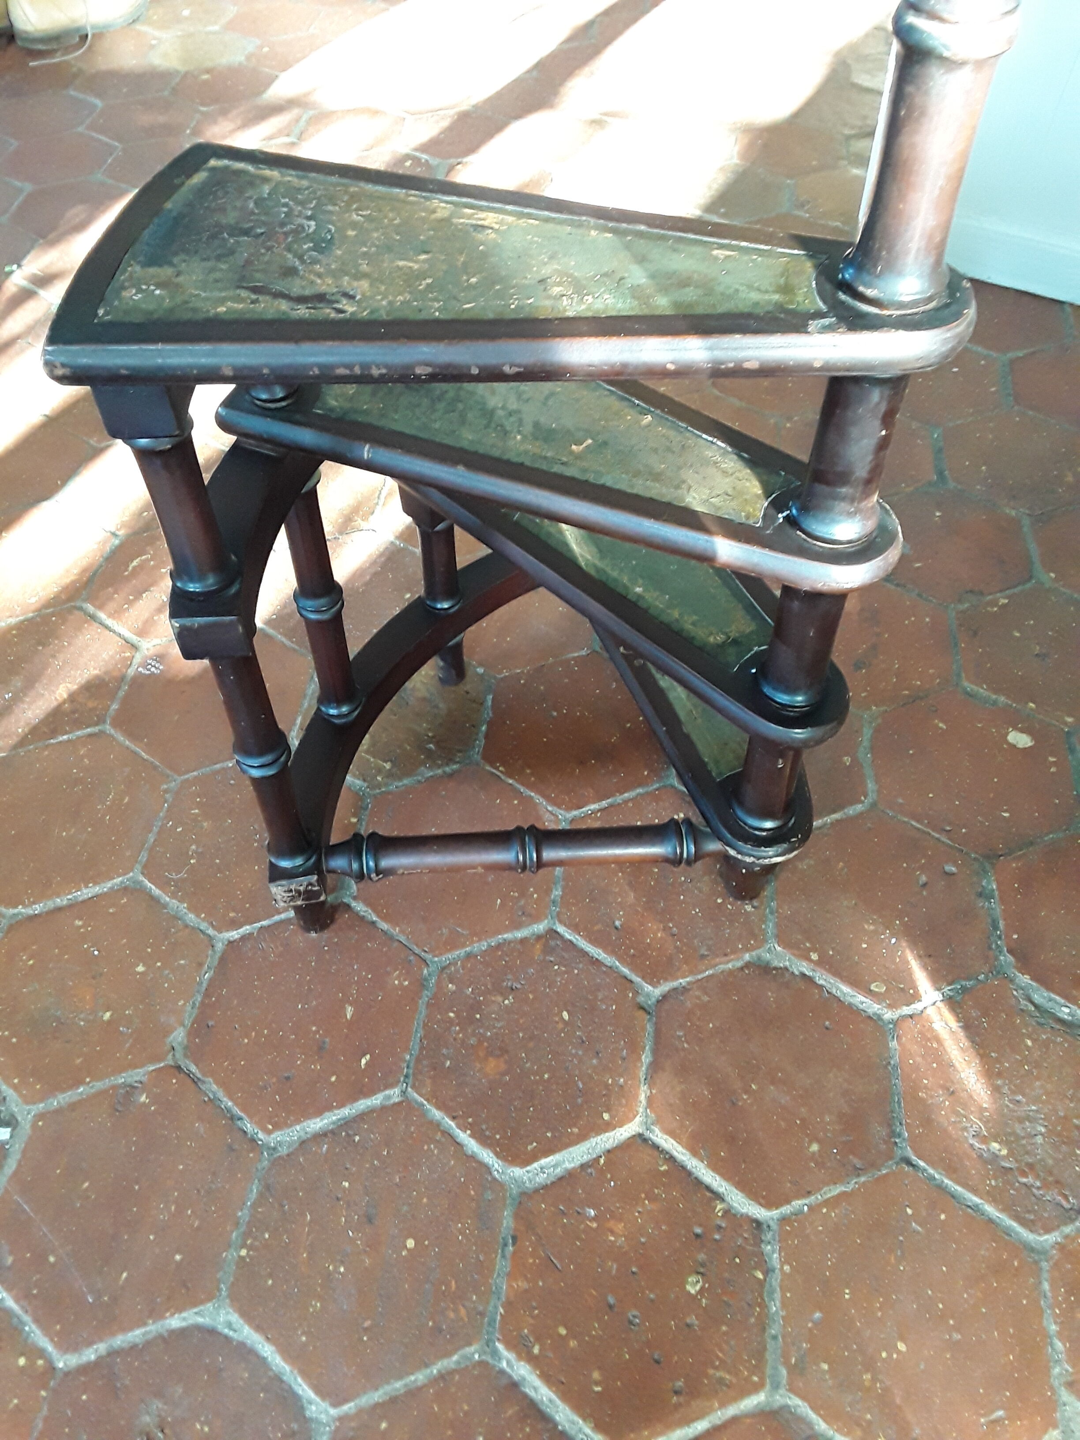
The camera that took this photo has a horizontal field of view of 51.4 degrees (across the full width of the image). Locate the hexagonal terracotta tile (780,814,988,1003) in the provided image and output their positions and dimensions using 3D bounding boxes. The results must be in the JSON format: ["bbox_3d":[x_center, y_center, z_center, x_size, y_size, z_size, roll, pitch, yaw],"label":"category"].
[{"bbox_3d":[0.280,0.155,0.918,0.168,0.018,0.194,5,50,6],"label":"hexagonal terracotta tile"}]

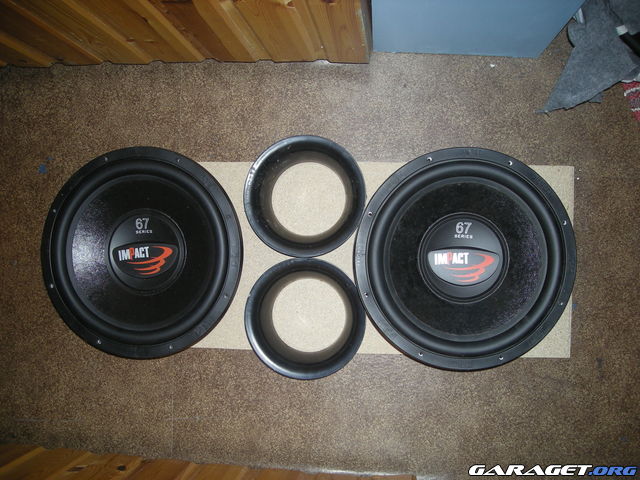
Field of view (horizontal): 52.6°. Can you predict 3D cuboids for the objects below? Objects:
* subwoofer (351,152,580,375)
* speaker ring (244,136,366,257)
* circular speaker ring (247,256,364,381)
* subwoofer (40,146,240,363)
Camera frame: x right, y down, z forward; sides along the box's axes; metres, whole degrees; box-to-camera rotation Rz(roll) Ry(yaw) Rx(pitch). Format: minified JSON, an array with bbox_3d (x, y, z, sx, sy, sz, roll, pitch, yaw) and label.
[{"bbox_3d":[0.257,0.034,1.202,0.382,0.180,0.382,0,89,6],"label":"subwoofer"},{"bbox_3d":[-0.026,-0.085,1.292,0.237,0.062,0.237,0,89,6],"label":"speaker ring"},{"bbox_3d":[-0.026,0.153,1.288,0.236,0.062,0.236,0,89,6],"label":"circular speaker ring"},{"bbox_3d":[-0.316,0.025,1.272,0.390,0.175,0.390,0,89,6],"label":"subwoofer"}]

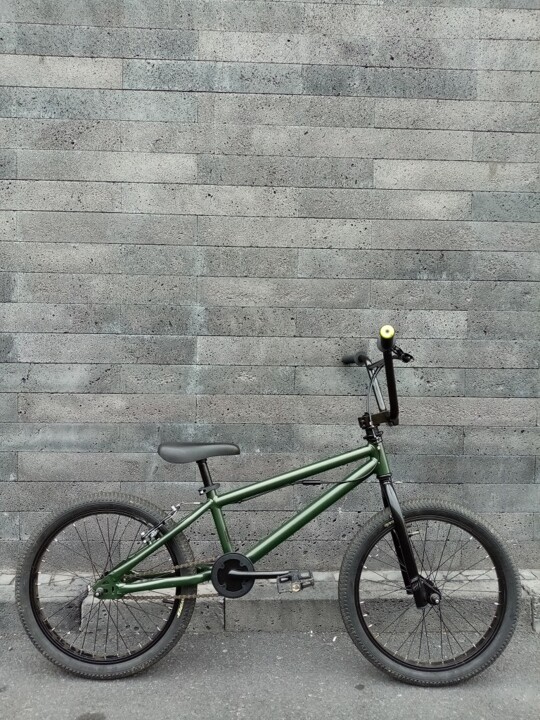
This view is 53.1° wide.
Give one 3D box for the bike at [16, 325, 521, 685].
[{"bbox_3d":[-0.002,0.416,1.521,1.402,0.940,0.735,1,-4,0],"label":"bike"}]

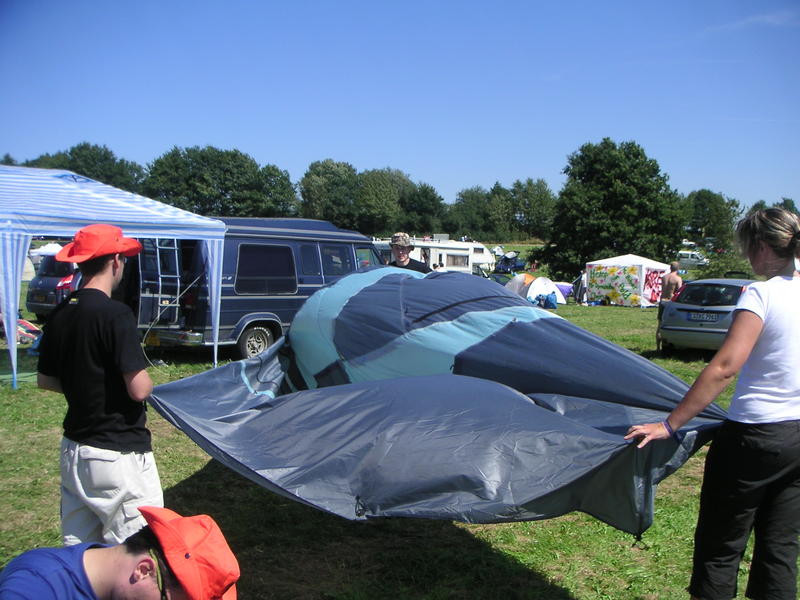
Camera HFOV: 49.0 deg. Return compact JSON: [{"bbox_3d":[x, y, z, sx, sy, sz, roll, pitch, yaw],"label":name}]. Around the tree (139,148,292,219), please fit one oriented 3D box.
[{"bbox_3d":[-28.835,-16.343,138.000,22.000,15.560,16.000,1,2,0],"label":"tree"}]

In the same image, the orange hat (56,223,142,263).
[{"bbox_3d":[-1.232,-0.236,3.600,0.345,0.150,0.300,-7,7,-36],"label":"orange hat"}]

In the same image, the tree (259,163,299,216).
[{"bbox_3d":[-14.819,-11.867,108.000,5.000,9.600,5.000,1,2,0],"label":"tree"}]

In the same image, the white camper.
[{"bbox_3d":[1.750,-1.619,46.400,6.300,3.000,2.250,0,2,-28],"label":"white camper"}]

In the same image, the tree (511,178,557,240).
[{"bbox_3d":[20.522,-13.912,135.000,7.200,9.600,7.000,1,2,0],"label":"tree"}]

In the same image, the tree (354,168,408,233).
[{"bbox_3d":[-3.618,-16.503,155.000,9.800,13.410,9.800,1,2,0],"label":"tree"}]

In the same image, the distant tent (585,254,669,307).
[{"bbox_3d":[11.264,-0.966,43.153,2.960,2.560,2.960,3,3,42],"label":"distant tent"}]

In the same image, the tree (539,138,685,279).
[{"bbox_3d":[16.060,-6.828,67.000,11.100,11.000,10.400,1,2,0],"label":"tree"}]

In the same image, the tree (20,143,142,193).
[{"bbox_3d":[-37.842,-12.973,105.000,14.000,11.700,10.500,1,2,0],"label":"tree"}]

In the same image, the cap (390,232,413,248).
[{"bbox_3d":[0.019,-0.558,8.300,0.220,0.150,0.260,1,2,3],"label":"cap"}]

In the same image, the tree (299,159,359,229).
[{"bbox_3d":[-12.213,-16.824,150.000,10.500,14.690,10.500,1,2,0],"label":"tree"}]

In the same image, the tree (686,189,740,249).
[{"bbox_3d":[64.052,-17.320,180.000,11.000,11.070,11.000,1,2,0],"label":"tree"}]

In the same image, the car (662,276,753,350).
[{"bbox_3d":[6.700,0.240,17.900,1.720,1.430,4.150,3,3,32],"label":"car"}]

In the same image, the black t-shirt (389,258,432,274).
[{"bbox_3d":[0.070,-0.040,8.330,0.540,0.680,0.290,2,2,9],"label":"black t-shirt"}]

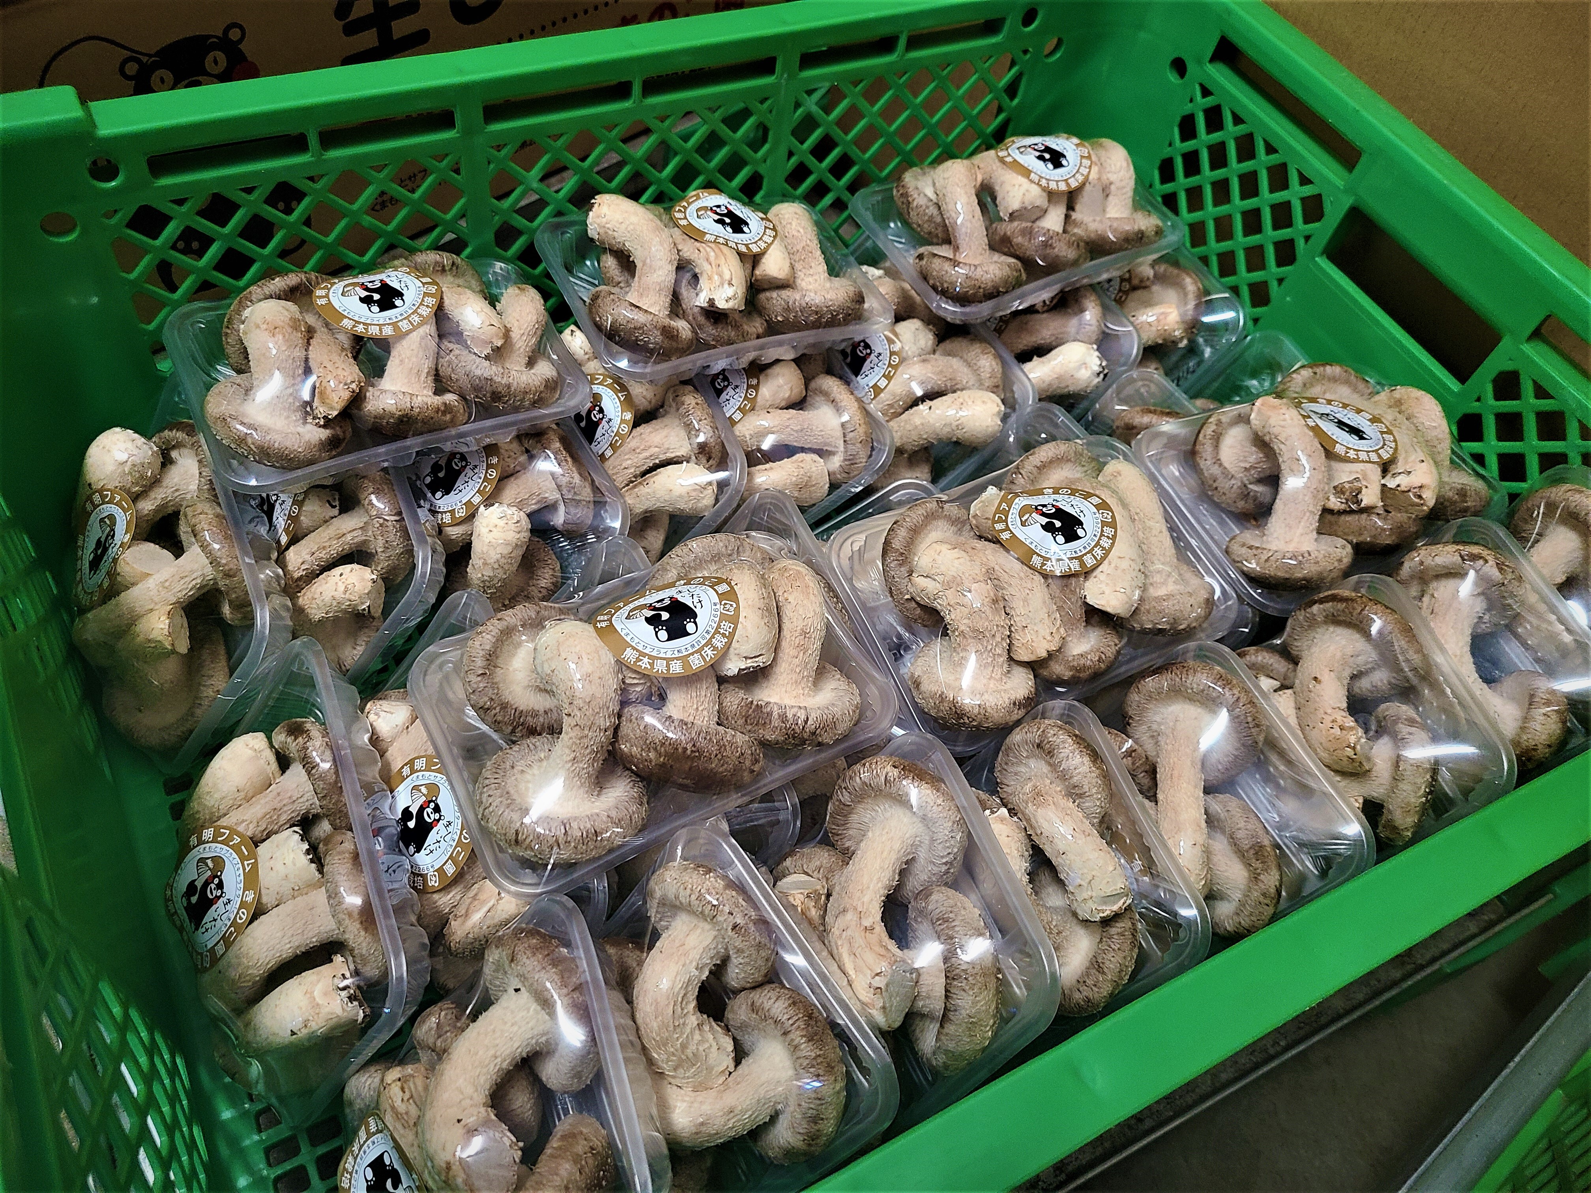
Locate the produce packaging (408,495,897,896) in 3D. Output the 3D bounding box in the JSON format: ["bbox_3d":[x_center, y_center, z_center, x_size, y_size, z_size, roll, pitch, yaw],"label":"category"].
[{"bbox_3d":[-0.038,0.029,0.342,0.126,0.054,0.084,-21,59,-22],"label":"produce packaging"}]

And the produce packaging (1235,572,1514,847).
[{"bbox_3d":[0.228,0.065,0.516,0.045,0.145,0.100,-1,55,-31],"label":"produce packaging"}]

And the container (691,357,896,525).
[{"bbox_3d":[-0.019,-0.080,0.566,0.094,0.032,0.132,-34,62,5],"label":"container"}]

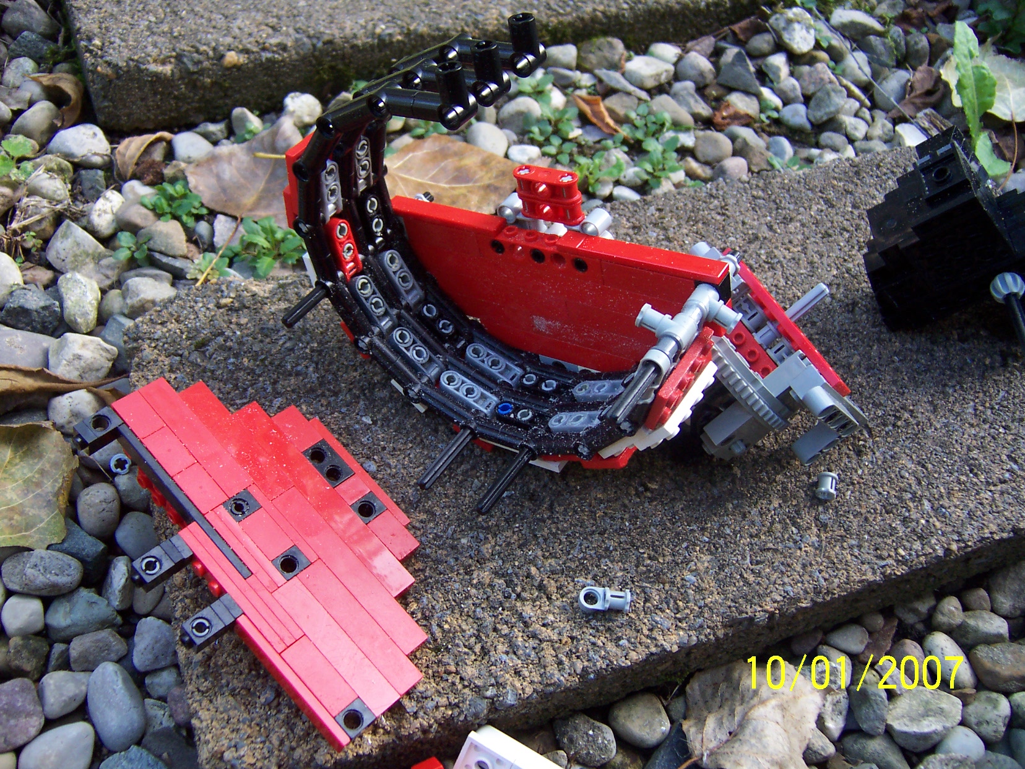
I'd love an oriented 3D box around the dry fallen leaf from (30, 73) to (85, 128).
[{"bbox_3d":[-0.218,-0.137,0.470,0.026,0.018,0.027,1,53,-1],"label":"dry fallen leaf"}]

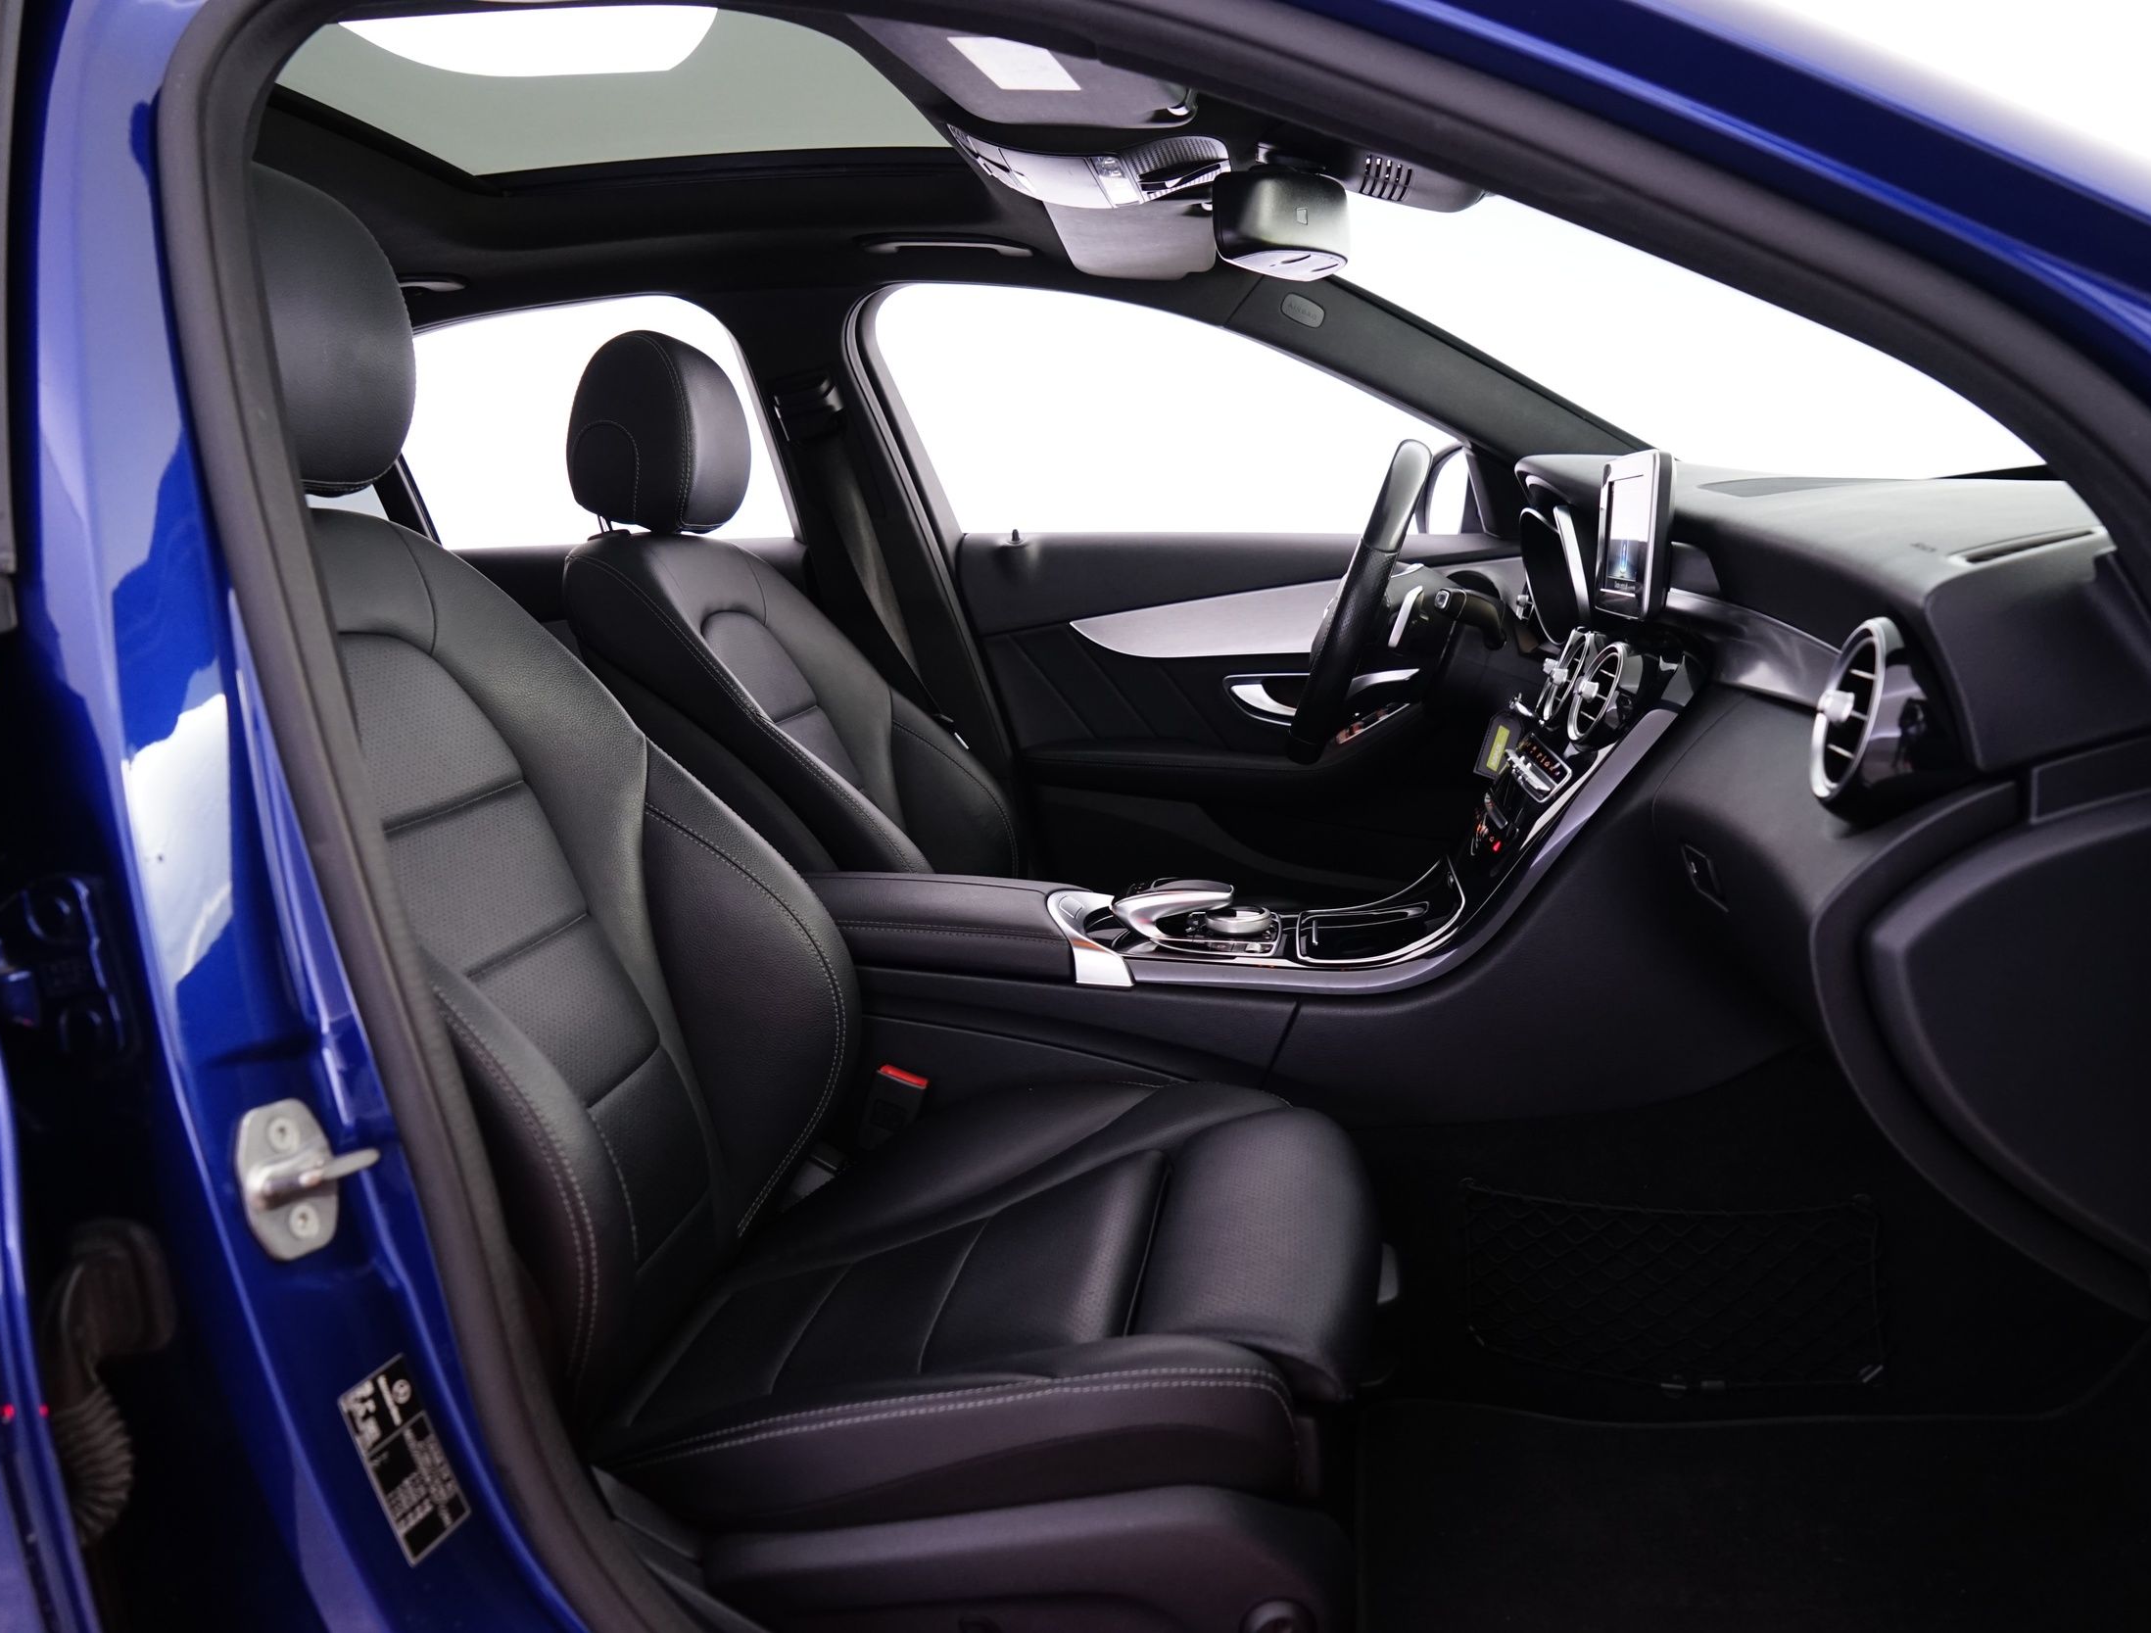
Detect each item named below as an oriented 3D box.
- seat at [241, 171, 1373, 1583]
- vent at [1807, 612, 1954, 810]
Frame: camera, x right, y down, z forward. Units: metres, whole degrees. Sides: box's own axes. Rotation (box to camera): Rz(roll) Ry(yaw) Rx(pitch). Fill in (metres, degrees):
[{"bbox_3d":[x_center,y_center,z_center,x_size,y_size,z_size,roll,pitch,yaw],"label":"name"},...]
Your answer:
[{"bbox_3d":[-0.210,0.020,1.119,0.850,0.920,0.530,1,8,7],"label":"seat"},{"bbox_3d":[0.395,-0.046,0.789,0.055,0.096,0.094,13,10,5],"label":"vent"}]

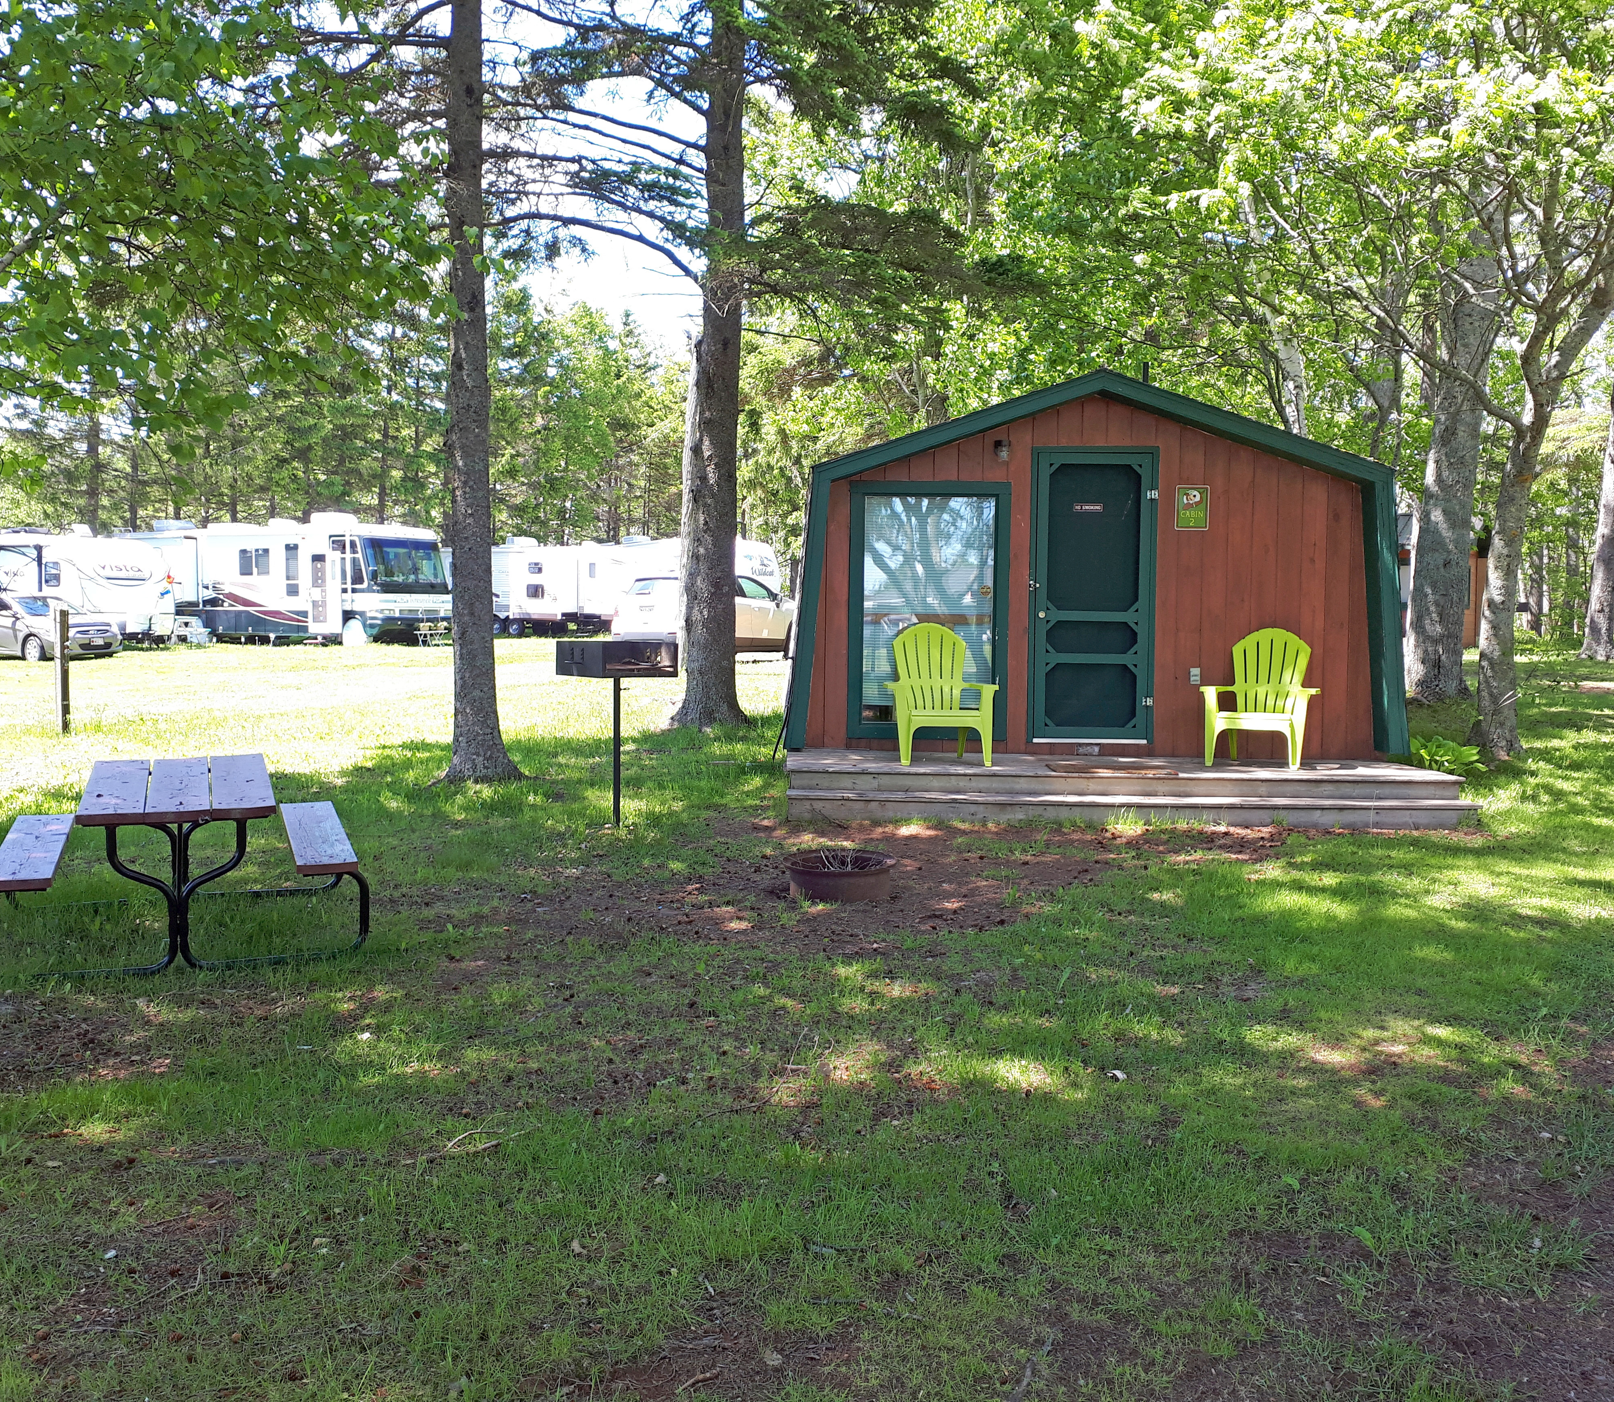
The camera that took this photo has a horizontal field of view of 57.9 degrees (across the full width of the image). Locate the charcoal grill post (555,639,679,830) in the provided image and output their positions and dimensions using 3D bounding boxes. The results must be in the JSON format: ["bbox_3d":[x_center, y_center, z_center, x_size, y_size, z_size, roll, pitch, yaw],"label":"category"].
[{"bbox_3d":[-1.133,0.201,8.720,0.420,1.110,0.580,4,5,44],"label":"charcoal grill post"}]

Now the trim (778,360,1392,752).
[{"bbox_3d":[1.984,-0.944,10.003,4.230,2.620,0.280,1,4,2],"label":"trim"}]

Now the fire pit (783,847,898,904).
[{"bbox_3d":[0.163,0.876,7.275,0.565,0.170,0.565,1,4,2],"label":"fire pit"}]

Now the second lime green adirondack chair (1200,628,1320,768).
[{"bbox_3d":[3.038,-0.024,9.845,0.760,0.910,0.800,2,4,21],"label":"second lime green adirondack chair"}]

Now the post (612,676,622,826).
[{"bbox_3d":[-1.137,0.301,8.720,0.045,0.940,0.045,1,4,2],"label":"post"}]

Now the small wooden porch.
[{"bbox_3d":[1.994,0.575,9.494,4.170,0.290,1.460,1,4,2],"label":"small wooden porch"}]

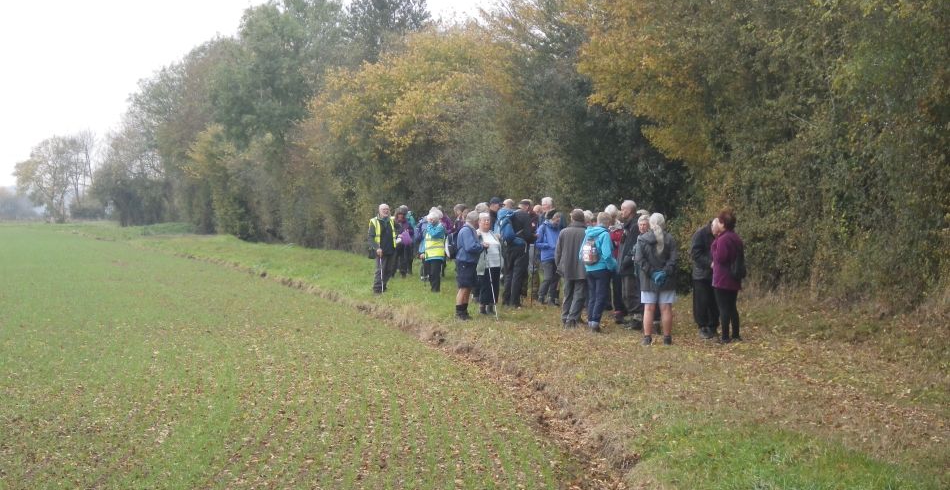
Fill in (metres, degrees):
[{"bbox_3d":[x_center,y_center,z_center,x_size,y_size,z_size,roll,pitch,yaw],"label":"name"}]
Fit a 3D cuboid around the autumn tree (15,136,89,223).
[{"bbox_3d":[-42.483,-6.687,195.000,7.700,8.900,7.000,0,1,0],"label":"autumn tree"}]

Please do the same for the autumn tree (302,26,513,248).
[{"bbox_3d":[-2.193,-3.346,63.000,6.800,7.600,6.000,0,1,0],"label":"autumn tree"}]

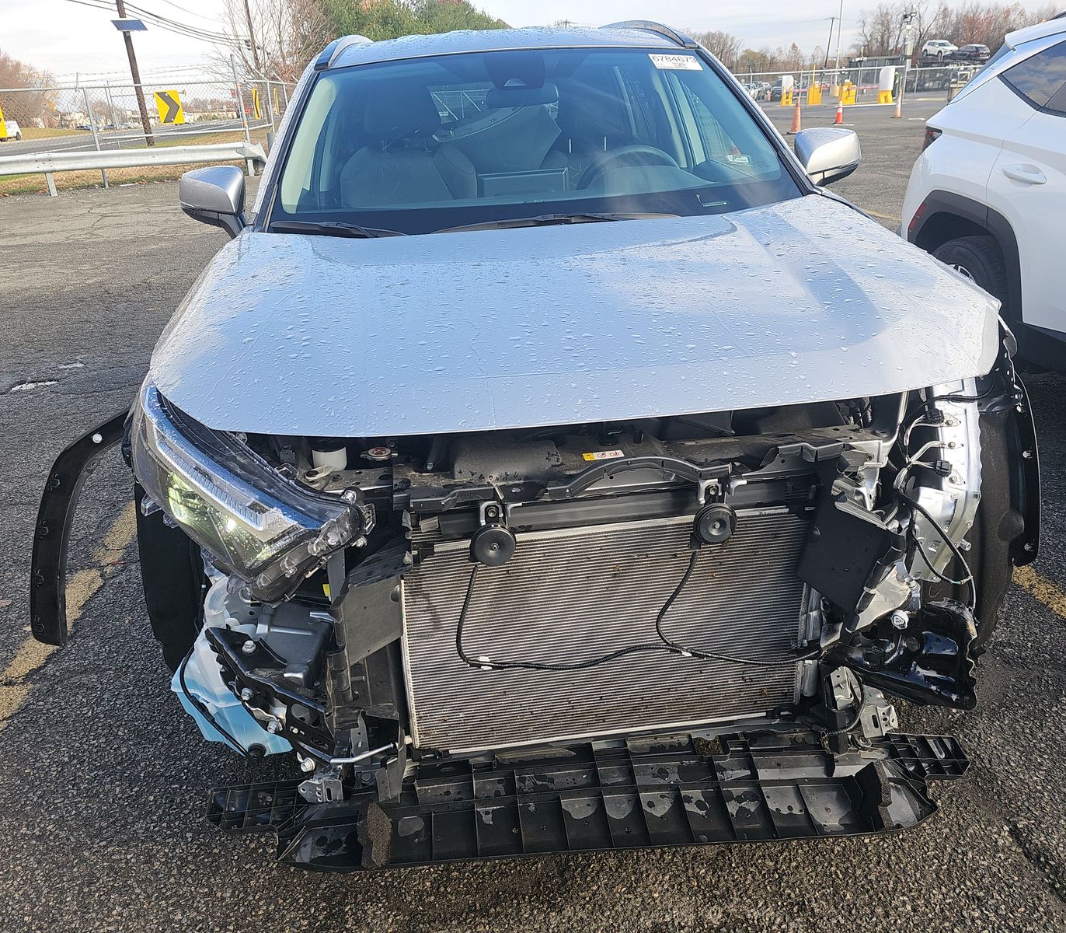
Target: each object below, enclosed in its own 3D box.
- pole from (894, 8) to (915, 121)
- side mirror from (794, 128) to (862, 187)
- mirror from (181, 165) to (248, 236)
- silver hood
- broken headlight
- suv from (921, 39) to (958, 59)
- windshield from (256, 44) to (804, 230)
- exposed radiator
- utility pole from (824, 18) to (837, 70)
[{"bbox_3d":[24.542,-26.870,54.100,0.800,5.350,0.500,7,26,21],"label":"pole"},{"bbox_3d":[0.919,-0.950,2.576,0.215,0.200,0.165,-5,24,-4],"label":"side mirror"},{"bbox_3d":[-0.932,-0.779,2.442,0.215,0.200,0.165,-5,24,-4],"label":"mirror"},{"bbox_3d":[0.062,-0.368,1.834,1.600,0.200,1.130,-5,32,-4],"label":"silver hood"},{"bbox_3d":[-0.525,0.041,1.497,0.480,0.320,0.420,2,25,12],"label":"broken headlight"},{"bbox_3d":[43.472,-44.548,88.259,1.850,1.690,4.600,-10,29,-14],"label":"suv"},{"bbox_3d":[-0.017,-1.000,2.471,1.500,0.130,0.970,-5,53,-4],"label":"windshield"},{"bbox_3d":[0.148,0.307,1.547,0.750,0.460,0.060,-5,24,-4],"label":"exposed radiator"},{"bbox_3d":[48.675,-68.041,136.442,1.000,10.700,0.400,8,26,16],"label":"utility pole"}]

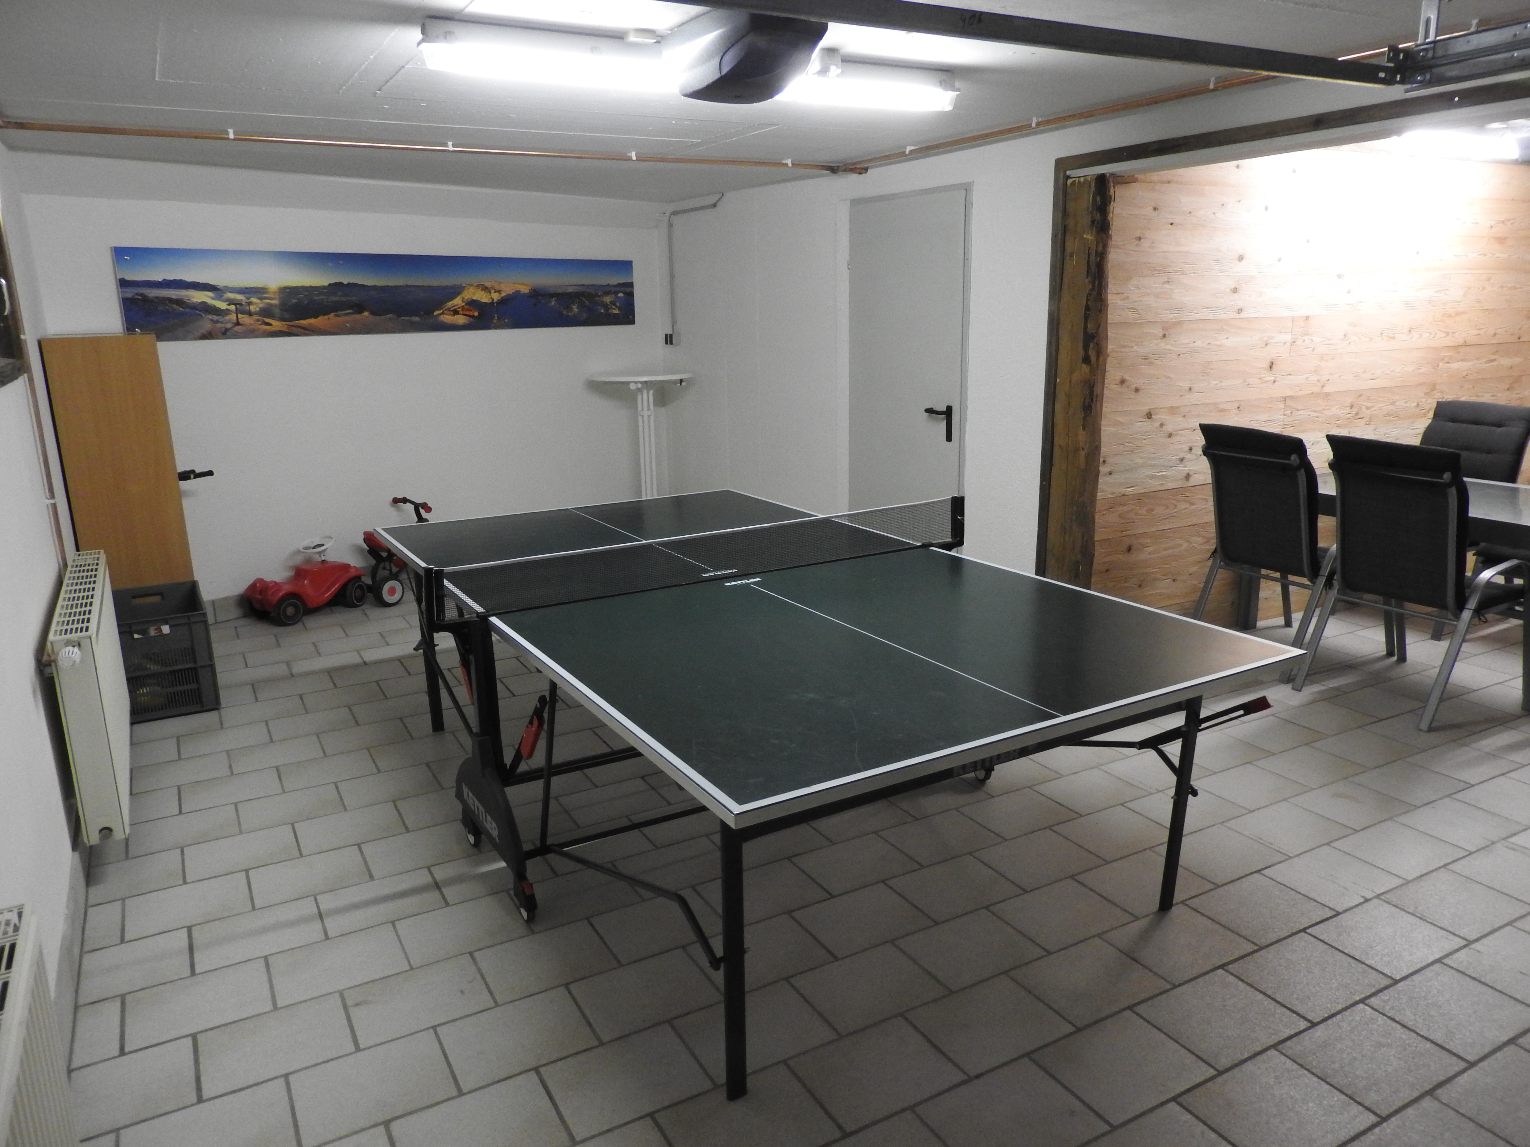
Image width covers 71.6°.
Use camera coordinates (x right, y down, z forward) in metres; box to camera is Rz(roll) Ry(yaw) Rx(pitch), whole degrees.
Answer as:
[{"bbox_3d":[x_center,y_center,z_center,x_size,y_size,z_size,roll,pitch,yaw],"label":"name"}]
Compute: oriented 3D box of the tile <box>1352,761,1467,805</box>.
[{"bbox_3d":[2.135,0.697,3.513,0.298,0.010,0.225,-8,16,-28],"label":"tile"}]

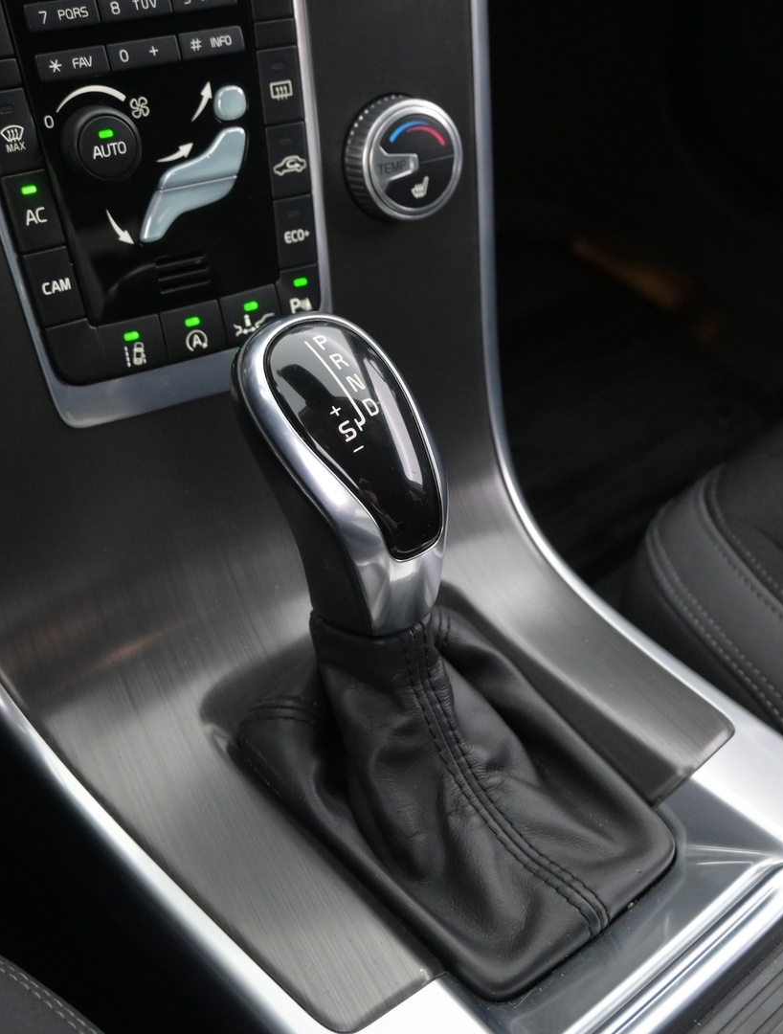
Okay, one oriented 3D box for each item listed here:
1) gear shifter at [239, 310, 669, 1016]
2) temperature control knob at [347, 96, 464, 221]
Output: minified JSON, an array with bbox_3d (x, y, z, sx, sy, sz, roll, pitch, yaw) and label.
[{"bbox_3d":[0.018,0.037,0.381,0.103,0.153,0.162,-28,51,-28],"label":"gear shifter"},{"bbox_3d":[0.006,-0.136,0.458,0.045,0.045,0.016,-20,22,-25],"label":"temperature control knob"}]

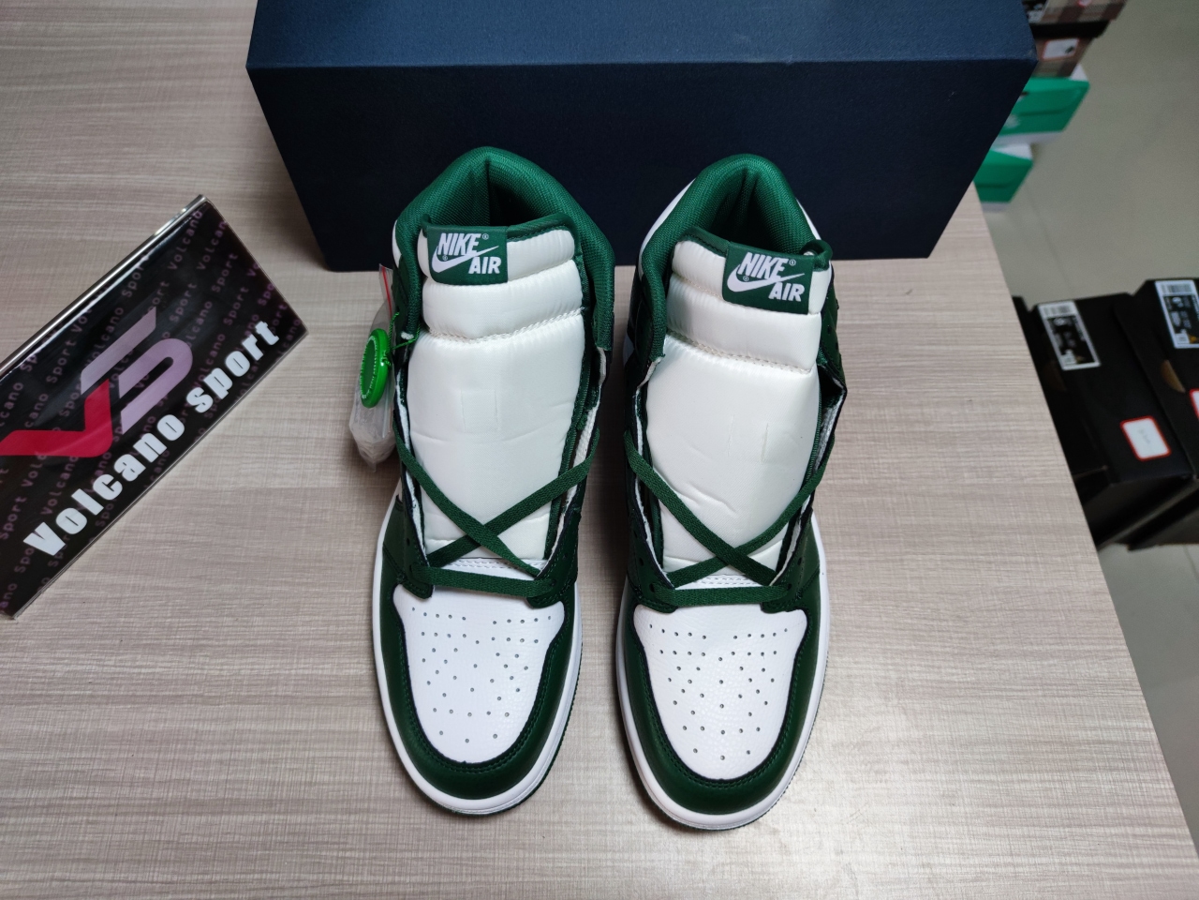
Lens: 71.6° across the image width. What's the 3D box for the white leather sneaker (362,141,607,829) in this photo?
[{"bbox_3d":[-0.054,0.005,0.369,0.109,0.168,0.286,2,66,0],"label":"white leather sneaker"}]

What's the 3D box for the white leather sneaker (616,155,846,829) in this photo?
[{"bbox_3d":[0.063,0.011,0.369,0.109,0.168,0.286,1,66,-1],"label":"white leather sneaker"}]

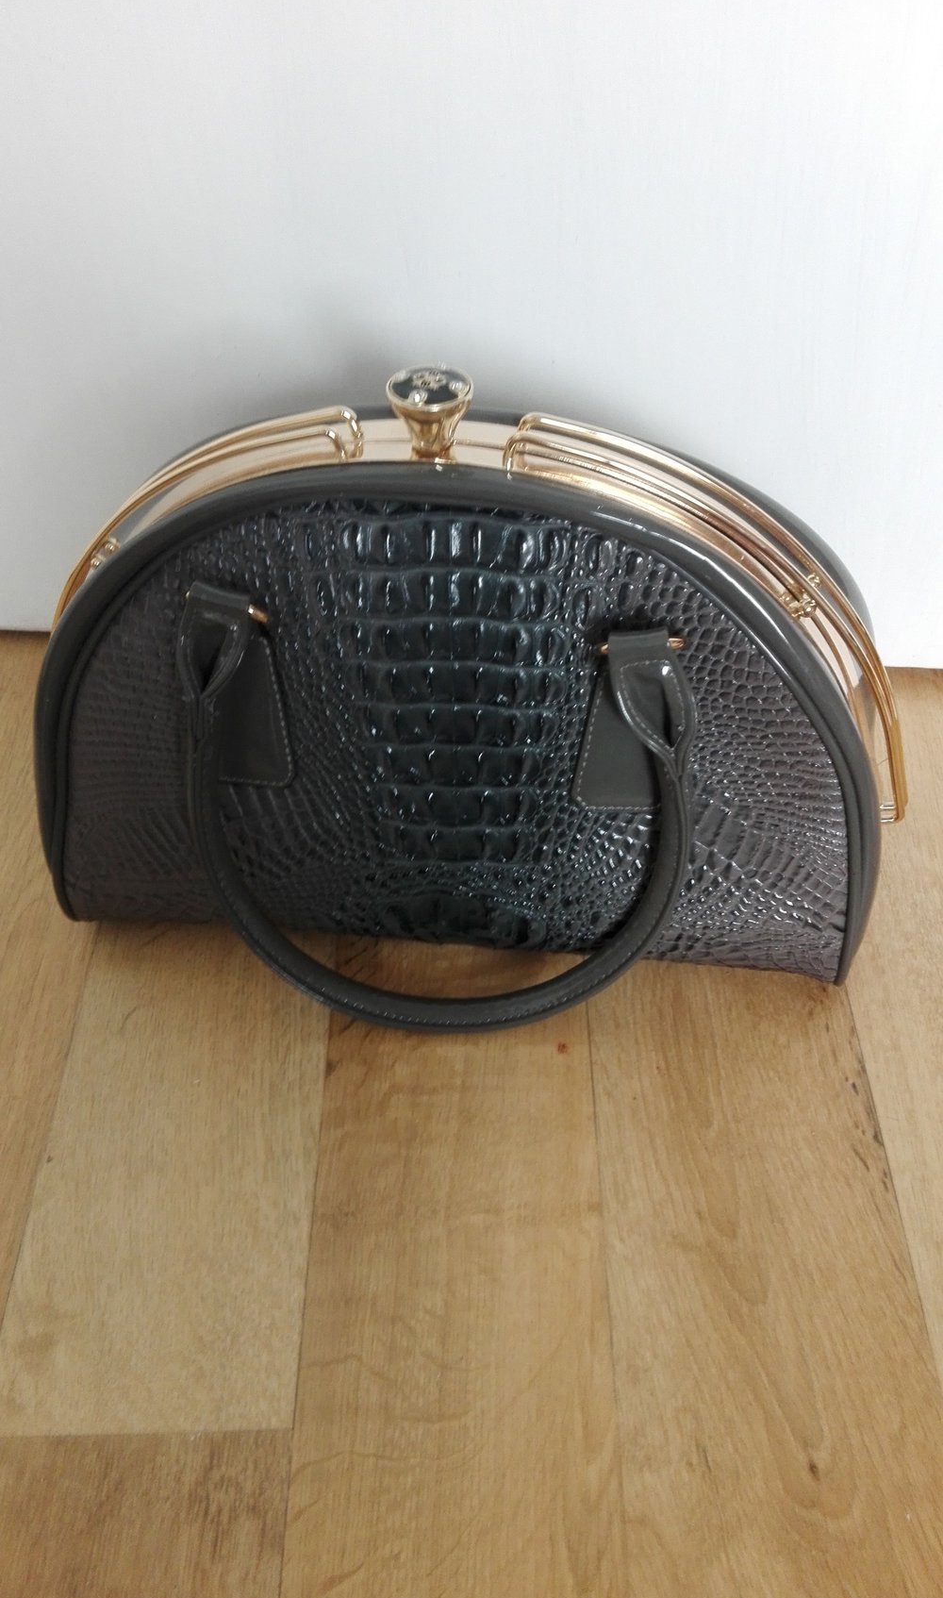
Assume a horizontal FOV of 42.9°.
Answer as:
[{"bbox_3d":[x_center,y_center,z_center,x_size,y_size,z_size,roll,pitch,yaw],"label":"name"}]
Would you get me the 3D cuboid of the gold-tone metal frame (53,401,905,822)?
[{"bbox_3d":[-0.009,-0.063,0.449,0.361,0.185,0.044,4,49,7],"label":"gold-tone metal frame"}]

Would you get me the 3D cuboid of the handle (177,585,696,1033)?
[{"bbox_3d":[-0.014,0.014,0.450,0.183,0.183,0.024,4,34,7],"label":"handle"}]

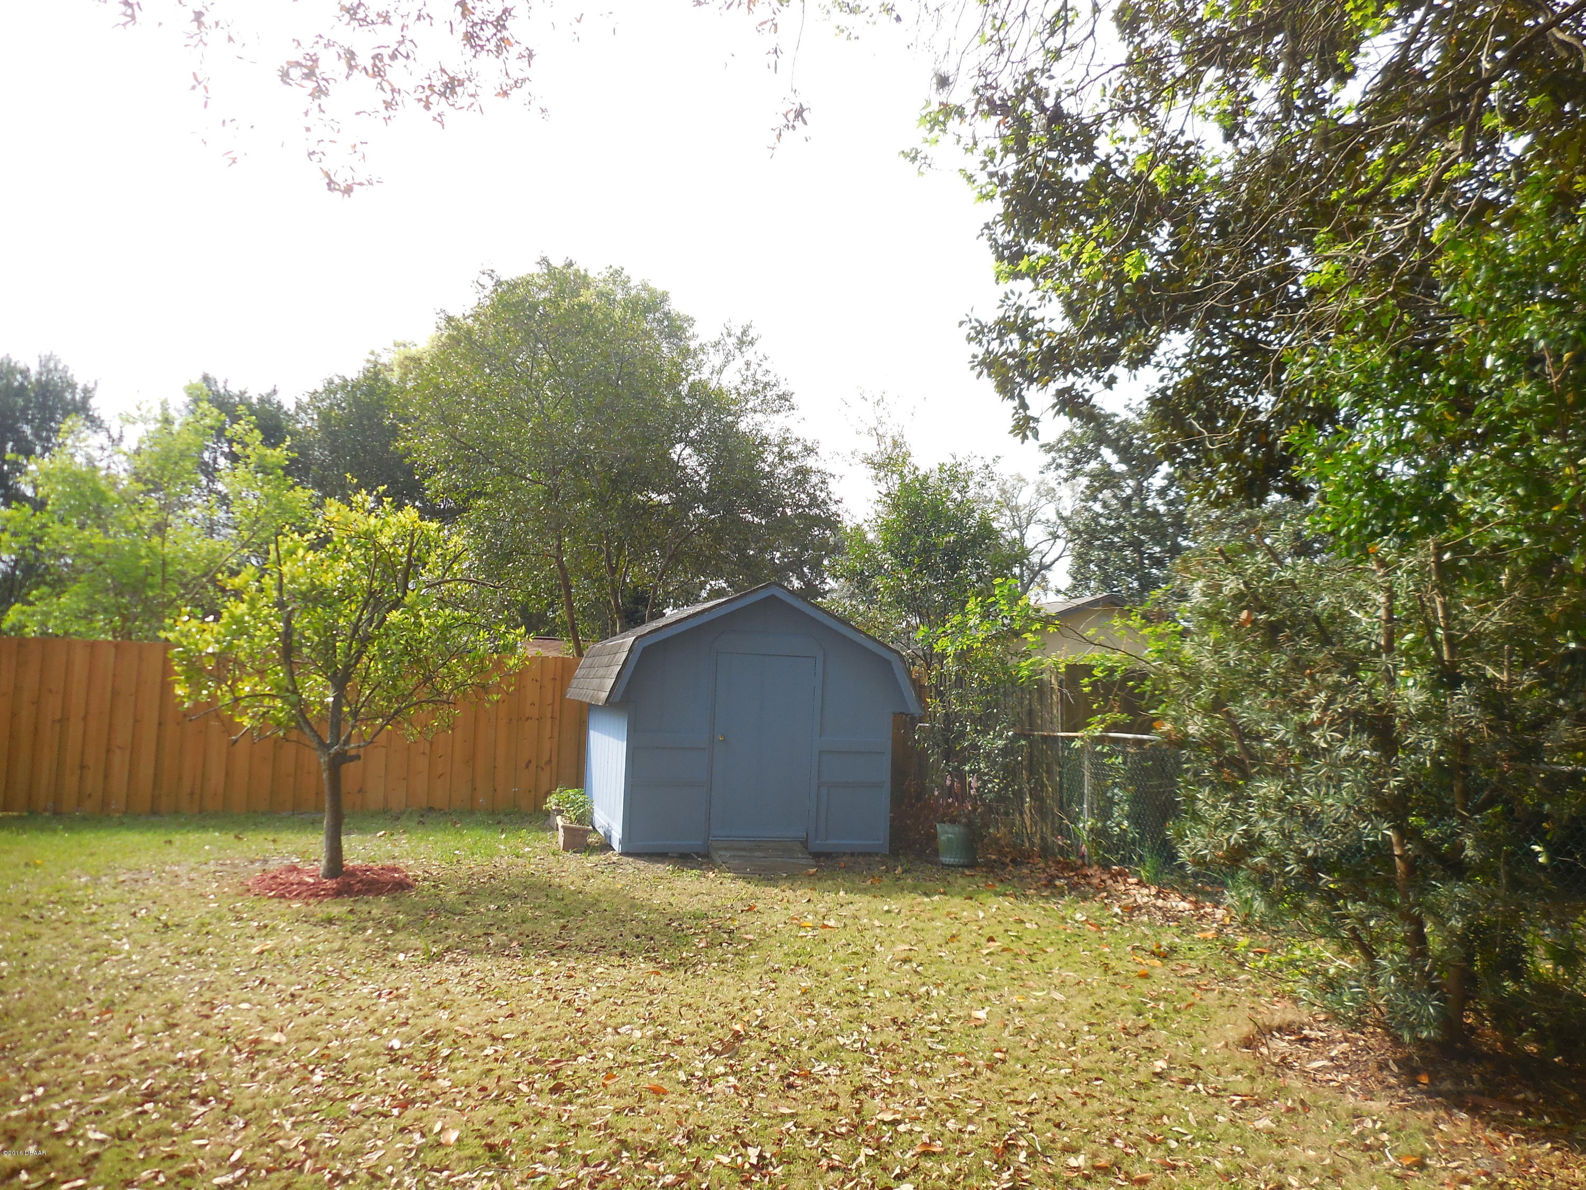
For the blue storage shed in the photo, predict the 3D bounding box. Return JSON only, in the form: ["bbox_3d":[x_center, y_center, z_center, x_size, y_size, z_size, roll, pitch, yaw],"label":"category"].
[{"bbox_3d":[-0.647,1.186,11.602,2.880,2.420,3.000,3,-5,-17],"label":"blue storage shed"}]

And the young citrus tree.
[{"bbox_3d":[-3.285,0.677,8.568,2.550,2.840,2.500,2,-5,0],"label":"young citrus tree"}]

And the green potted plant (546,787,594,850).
[{"bbox_3d":[-2.015,2.015,10.350,0.400,0.550,0.520,3,-5,-17],"label":"green potted plant"}]

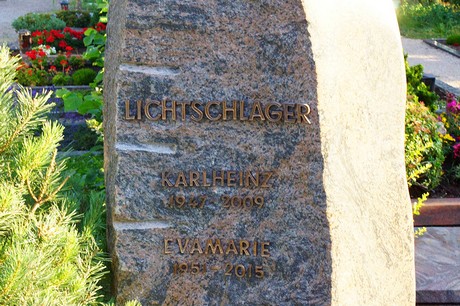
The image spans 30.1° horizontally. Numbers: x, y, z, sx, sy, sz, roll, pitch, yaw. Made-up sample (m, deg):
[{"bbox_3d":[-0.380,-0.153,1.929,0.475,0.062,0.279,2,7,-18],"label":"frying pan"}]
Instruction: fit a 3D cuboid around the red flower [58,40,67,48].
[{"bbox_3d":[-1.782,-1.154,9.100,0.085,0.080,0.085,-3,15,-11],"label":"red flower"}]

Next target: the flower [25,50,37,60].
[{"bbox_3d":[-1.959,-0.957,8.400,0.115,0.095,0.105,-3,15,-13],"label":"flower"}]

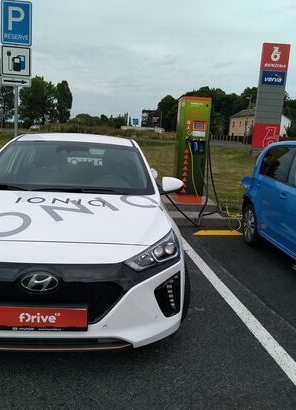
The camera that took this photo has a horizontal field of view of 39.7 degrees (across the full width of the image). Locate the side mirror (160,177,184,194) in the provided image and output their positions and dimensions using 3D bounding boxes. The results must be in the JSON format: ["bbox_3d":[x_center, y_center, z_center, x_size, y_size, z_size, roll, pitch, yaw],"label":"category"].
[{"bbox_3d":[0.226,-0.182,3.866,0.220,0.155,0.140,2,9,-5],"label":"side mirror"}]

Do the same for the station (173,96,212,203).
[{"bbox_3d":[0.827,-1.020,7.750,0.540,1.900,0.560,2,10,-8],"label":"station"}]

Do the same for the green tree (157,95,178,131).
[{"bbox_3d":[4.247,-19.163,85.000,5.000,7.800,5.000,2,9,-5],"label":"green tree"}]

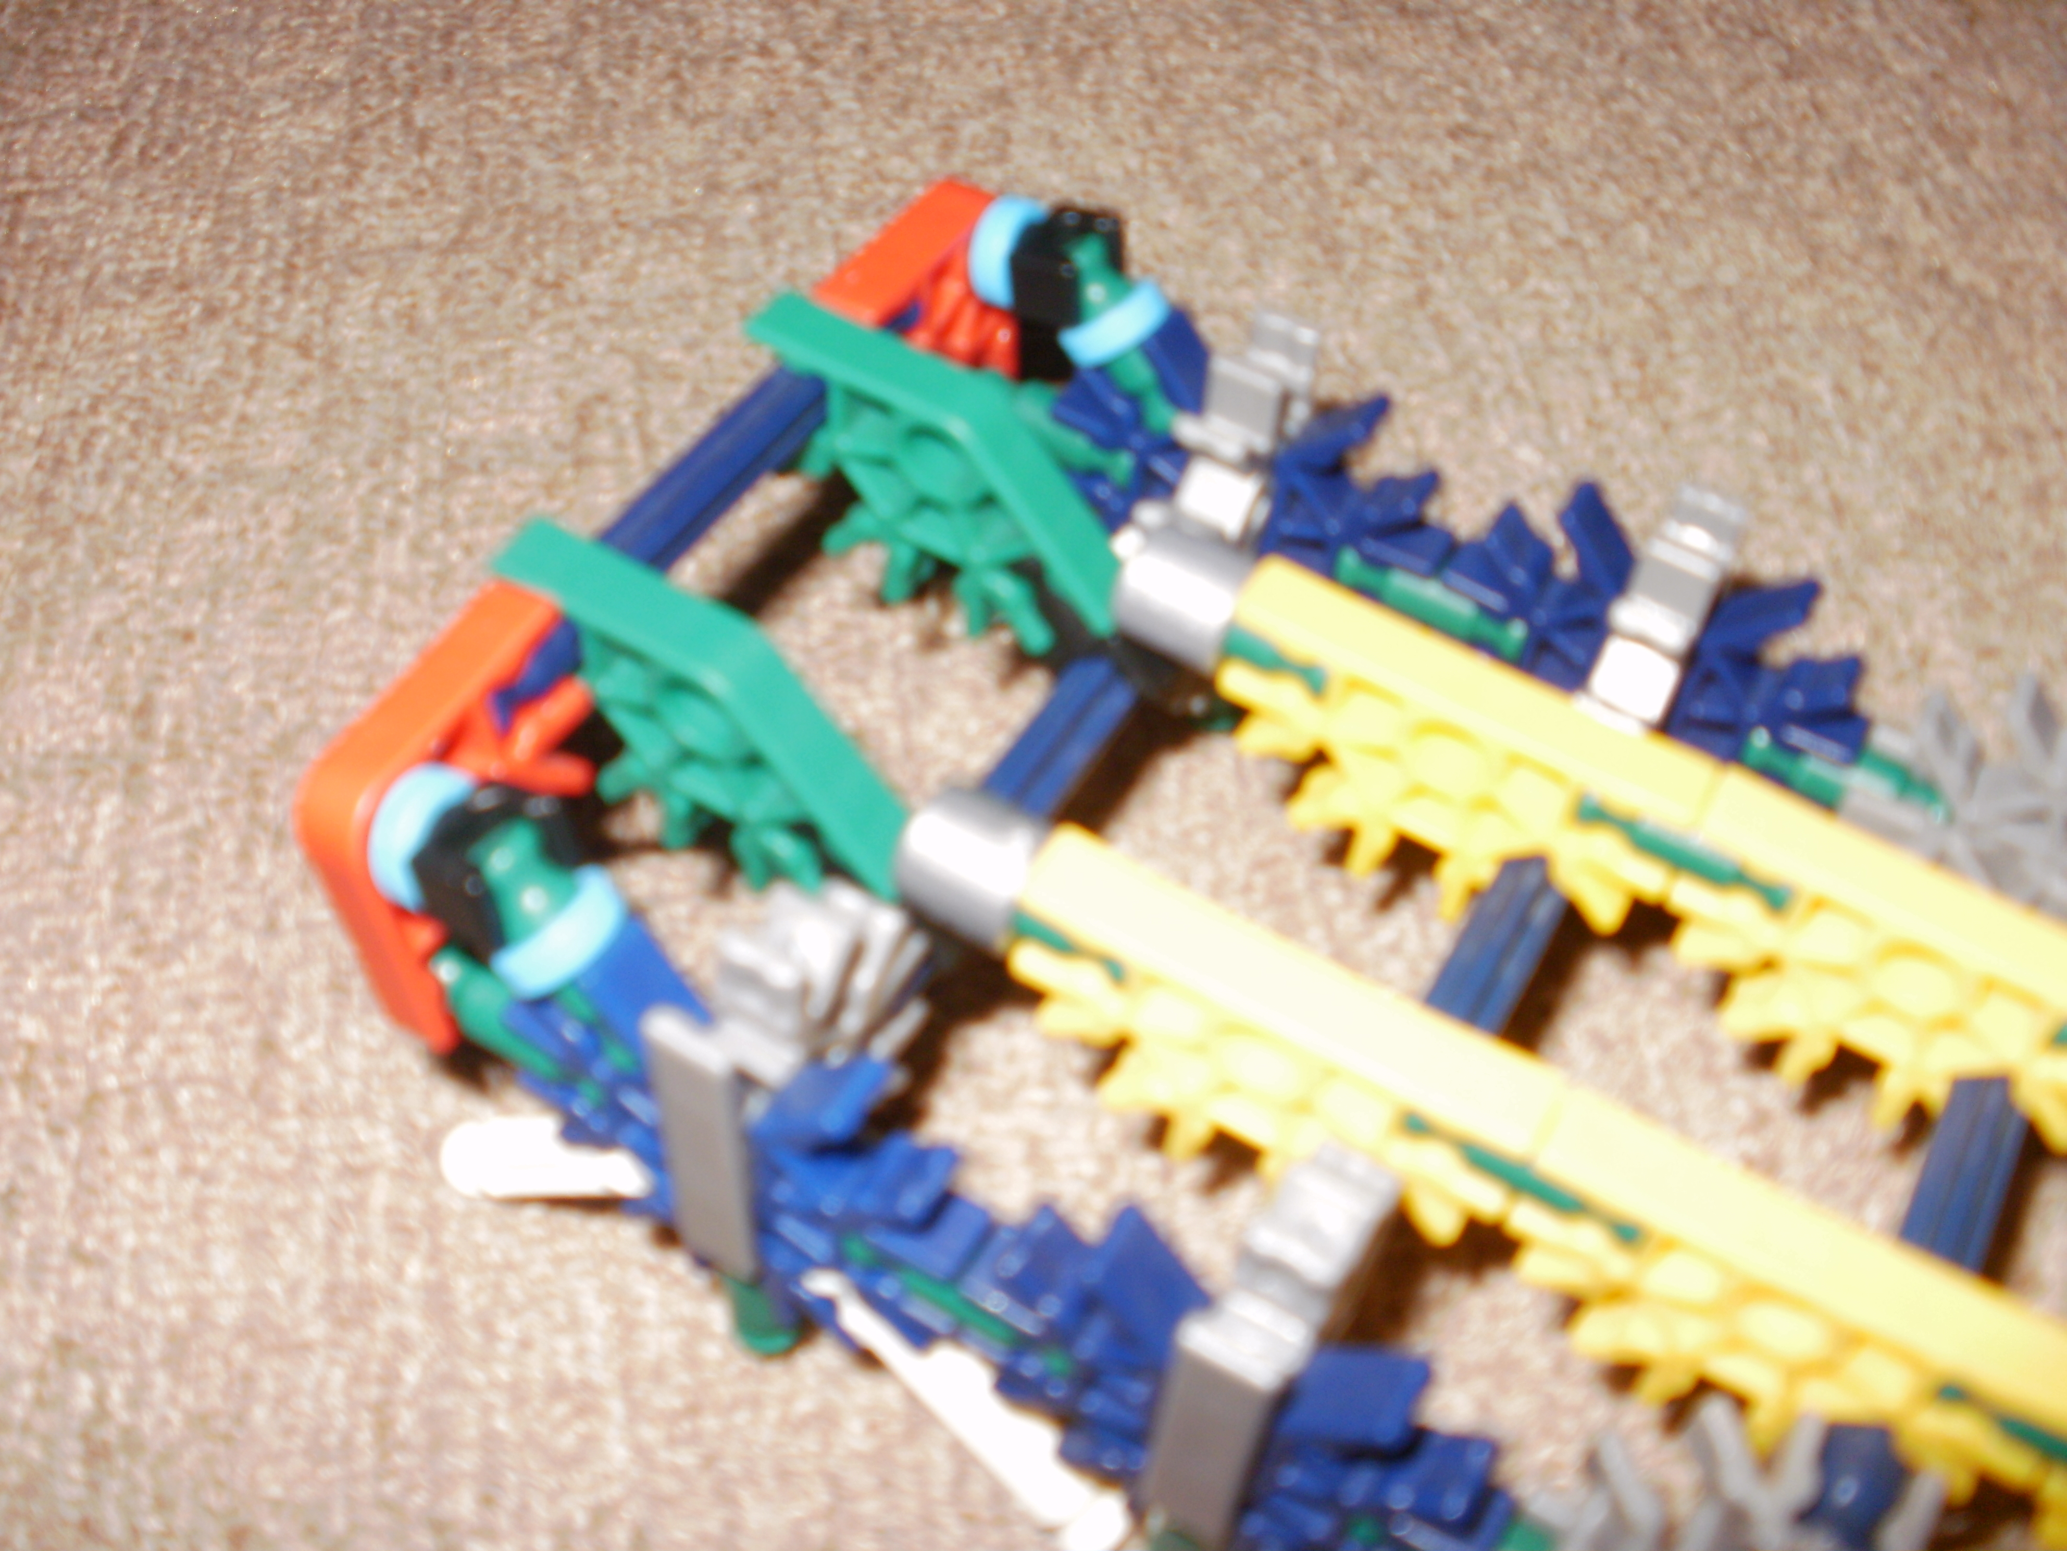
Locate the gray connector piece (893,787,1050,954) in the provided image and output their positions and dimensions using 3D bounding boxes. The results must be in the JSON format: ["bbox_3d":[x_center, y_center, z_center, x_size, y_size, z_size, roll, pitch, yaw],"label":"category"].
[{"bbox_3d":[-0.004,0.007,0.155,0.008,0.010,0.010,26,55,16],"label":"gray connector piece"}]

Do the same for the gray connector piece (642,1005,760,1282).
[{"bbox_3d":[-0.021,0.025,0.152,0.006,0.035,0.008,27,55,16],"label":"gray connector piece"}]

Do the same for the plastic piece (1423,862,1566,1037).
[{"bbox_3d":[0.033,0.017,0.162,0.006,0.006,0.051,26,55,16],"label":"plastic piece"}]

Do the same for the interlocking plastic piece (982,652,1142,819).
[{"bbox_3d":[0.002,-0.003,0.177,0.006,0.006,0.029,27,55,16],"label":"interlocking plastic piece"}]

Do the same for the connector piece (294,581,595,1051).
[{"bbox_3d":[-0.041,0.002,0.156,0.006,0.024,0.023,21,53,23],"label":"connector piece"}]

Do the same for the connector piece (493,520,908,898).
[{"bbox_3d":[-0.024,-0.003,0.166,0.035,0.023,0.006,27,55,16],"label":"connector piece"}]

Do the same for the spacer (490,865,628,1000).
[{"bbox_3d":[-0.032,0.010,0.143,0.004,0.010,0.010,52,54,-21],"label":"spacer"}]

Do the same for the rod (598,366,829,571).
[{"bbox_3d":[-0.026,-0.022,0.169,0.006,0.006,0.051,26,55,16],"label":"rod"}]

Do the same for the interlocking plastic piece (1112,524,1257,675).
[{"bbox_3d":[0.012,-0.014,0.176,0.009,0.010,0.010,27,55,16],"label":"interlocking plastic piece"}]

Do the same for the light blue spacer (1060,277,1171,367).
[{"bbox_3d":[0.007,-0.039,0.185,0.004,0.010,0.010,52,54,-21],"label":"light blue spacer"}]

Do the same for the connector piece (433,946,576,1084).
[{"bbox_3d":[-0.037,0.017,0.161,0.017,0.006,0.006,27,55,16],"label":"connector piece"}]

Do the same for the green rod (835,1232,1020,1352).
[{"bbox_3d":[-0.005,0.035,0.145,0.017,0.006,0.006,27,55,16],"label":"green rod"}]

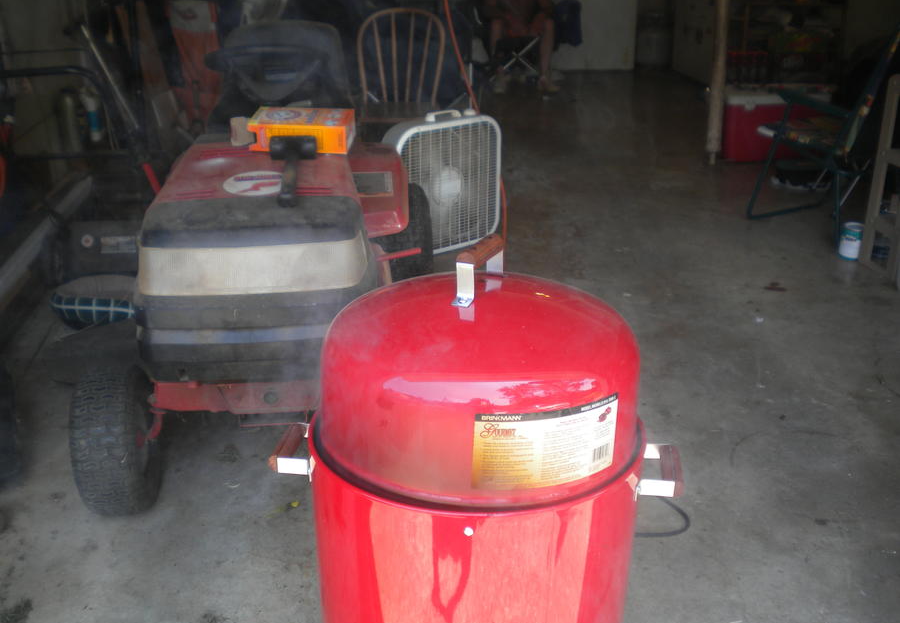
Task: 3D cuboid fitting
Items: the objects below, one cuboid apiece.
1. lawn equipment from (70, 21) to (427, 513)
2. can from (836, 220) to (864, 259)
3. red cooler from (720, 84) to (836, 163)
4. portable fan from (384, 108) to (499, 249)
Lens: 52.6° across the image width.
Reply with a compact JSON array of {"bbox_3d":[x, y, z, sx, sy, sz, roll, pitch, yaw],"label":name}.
[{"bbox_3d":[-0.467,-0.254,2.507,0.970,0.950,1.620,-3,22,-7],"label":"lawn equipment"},{"bbox_3d":[1.610,-0.277,3.607,0.109,0.124,0.109,9,24,23],"label":"can"},{"bbox_3d":[1.871,-1.095,5.273,0.580,0.380,0.360,1,22,5],"label":"red cooler"},{"bbox_3d":[-0.029,-0.526,3.671,0.522,0.570,0.115,-17,27,-35],"label":"portable fan"}]

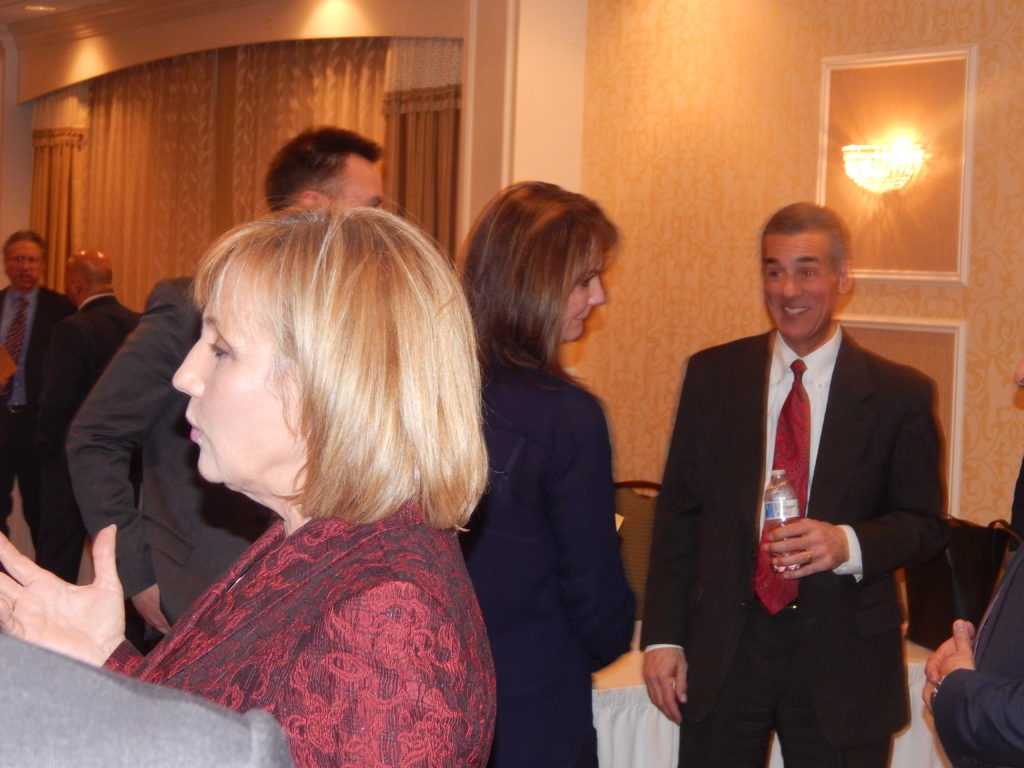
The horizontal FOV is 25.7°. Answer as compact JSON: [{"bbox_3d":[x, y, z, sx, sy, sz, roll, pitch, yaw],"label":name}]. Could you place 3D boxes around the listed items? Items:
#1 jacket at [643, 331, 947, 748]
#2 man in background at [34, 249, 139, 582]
[{"bbox_3d":[0.536,0.292,4.250,0.570,0.790,0.360,3,3,15],"label":"jacket"},{"bbox_3d":[-1.682,0.324,8.950,0.360,1.720,0.540,4,3,42],"label":"man in background"}]

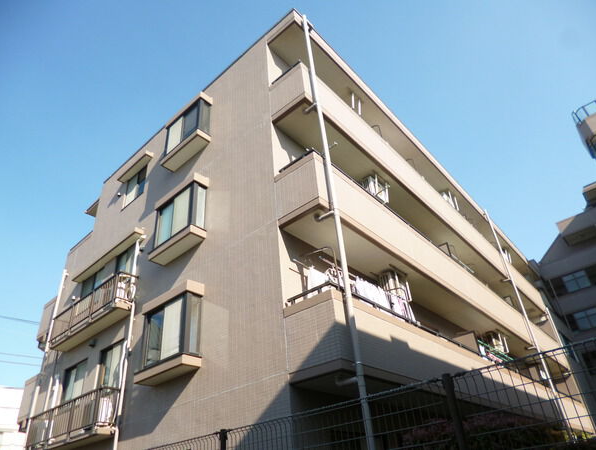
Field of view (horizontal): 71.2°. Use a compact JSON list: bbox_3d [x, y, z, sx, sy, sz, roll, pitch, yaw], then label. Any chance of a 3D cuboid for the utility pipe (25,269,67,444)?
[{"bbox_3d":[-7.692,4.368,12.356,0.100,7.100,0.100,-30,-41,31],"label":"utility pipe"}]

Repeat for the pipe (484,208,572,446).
[{"bbox_3d":[8.346,3.544,15.112,0.120,10.650,0.120,-30,-41,31],"label":"pipe"}]

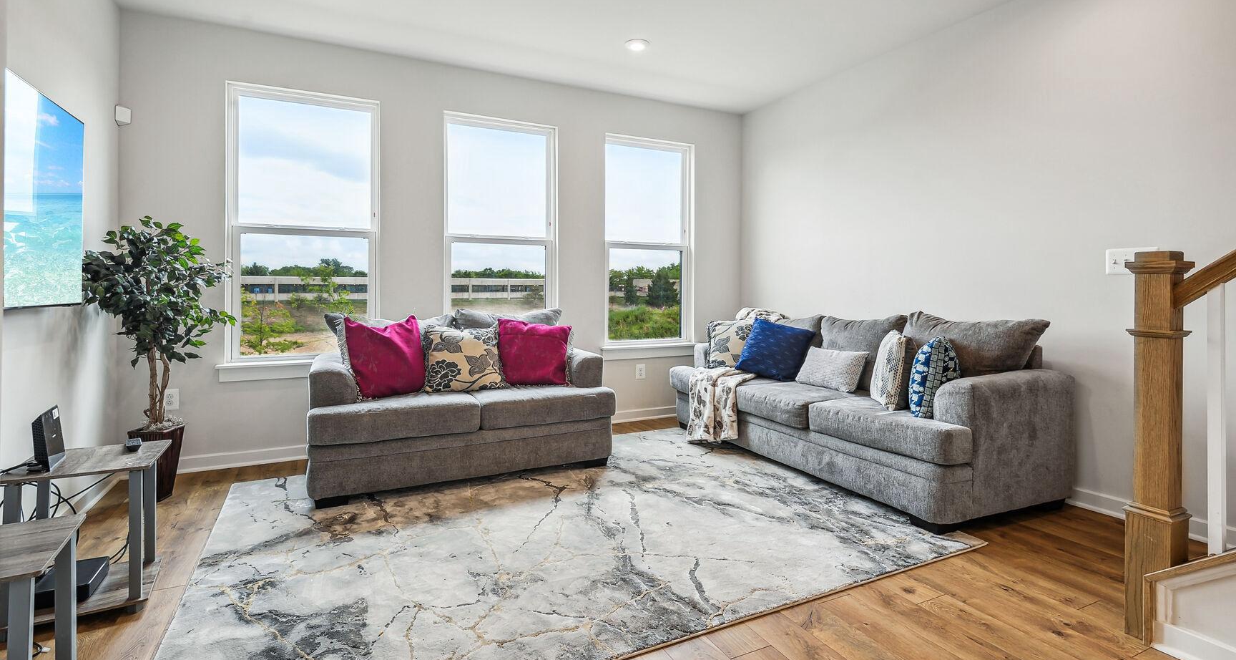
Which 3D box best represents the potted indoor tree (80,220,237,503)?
[{"bbox_3d":[-2.408,0.147,2.954,0.610,1.487,0.610,-1,4,-27],"label":"potted indoor tree"}]

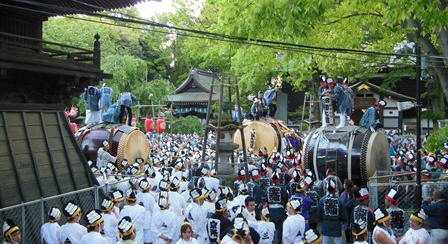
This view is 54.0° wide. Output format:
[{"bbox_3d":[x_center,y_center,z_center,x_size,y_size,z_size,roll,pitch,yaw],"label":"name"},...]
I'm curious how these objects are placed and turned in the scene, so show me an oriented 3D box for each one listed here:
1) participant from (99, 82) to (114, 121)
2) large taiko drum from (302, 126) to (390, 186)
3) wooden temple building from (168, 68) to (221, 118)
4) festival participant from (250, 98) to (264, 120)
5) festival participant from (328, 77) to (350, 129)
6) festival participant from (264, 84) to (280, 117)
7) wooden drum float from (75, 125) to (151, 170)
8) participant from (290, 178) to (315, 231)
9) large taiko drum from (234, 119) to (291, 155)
[{"bbox_3d":[-4.880,-0.760,18.300,0.520,1.650,0.450,0,1,3],"label":"participant"},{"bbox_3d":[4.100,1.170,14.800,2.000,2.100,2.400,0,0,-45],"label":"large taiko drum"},{"bbox_3d":[-1.900,-1.600,49.300,6.200,8.000,8.500,0,1,22],"label":"wooden temple building"},{"bbox_3d":[1.530,-0.550,20.000,0.500,1.050,0.500,0,1,9],"label":"festival participant"},{"bbox_3d":[3.830,-0.650,14.600,0.720,1.720,0.600,0,0,0],"label":"festival participant"},{"bbox_3d":[2.290,-1.020,20.800,0.700,1.550,0.550,0,0,18],"label":"festival participant"},{"bbox_3d":[-4.750,1.170,19.000,2.550,2.000,1.950,0,0,28],"label":"wooden drum float"},{"bbox_3d":[1.600,2.140,9.200,0.550,1.750,0.380,0,1,9],"label":"participant"},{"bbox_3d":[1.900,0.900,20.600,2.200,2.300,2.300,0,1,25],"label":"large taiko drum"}]

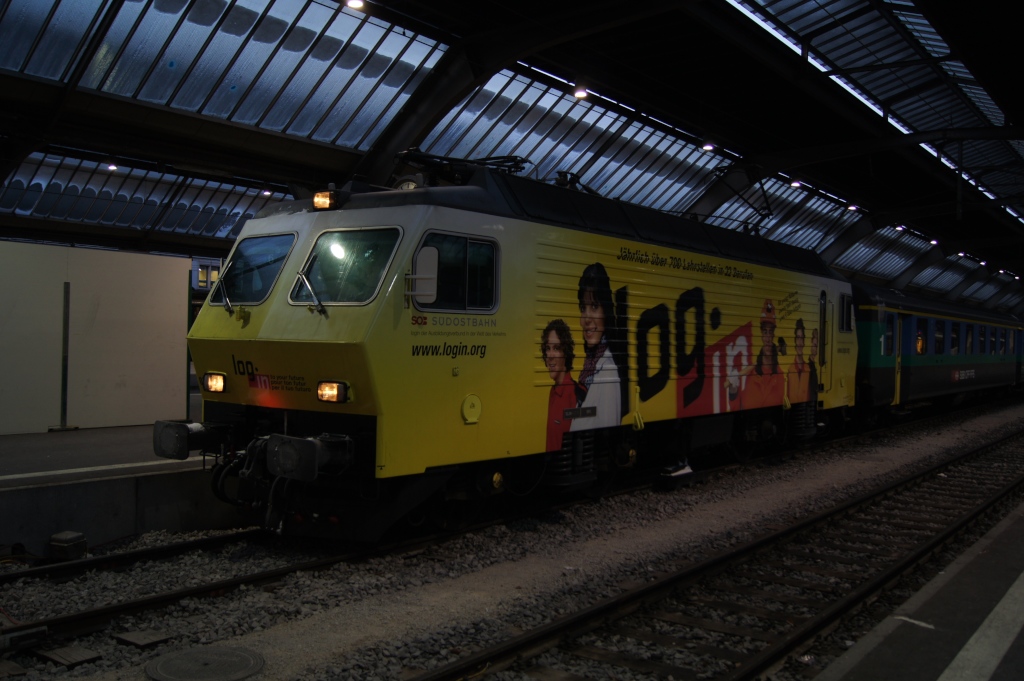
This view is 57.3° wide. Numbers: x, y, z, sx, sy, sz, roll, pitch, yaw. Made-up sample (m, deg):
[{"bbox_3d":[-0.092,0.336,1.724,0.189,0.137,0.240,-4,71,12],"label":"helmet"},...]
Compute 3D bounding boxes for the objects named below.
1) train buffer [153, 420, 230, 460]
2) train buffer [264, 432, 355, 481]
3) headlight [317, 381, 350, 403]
[{"bbox_3d":[-3.128,0.976,9.335,0.609,0.365,0.609,1,0,37],"label":"train buffer"},{"bbox_3d":[-1.707,1.010,8.269,0.609,0.365,0.609,1,0,37],"label":"train buffer"},{"bbox_3d":[-1.581,0.465,8.454,0.370,0.203,0.101,1,0,37],"label":"headlight"}]

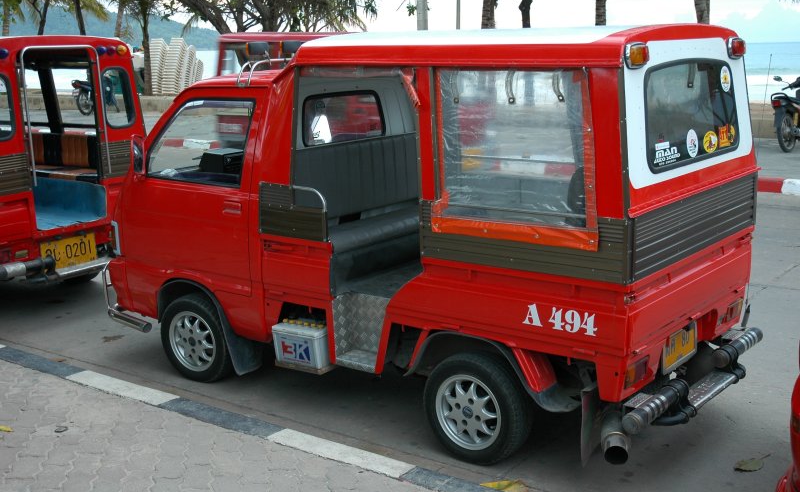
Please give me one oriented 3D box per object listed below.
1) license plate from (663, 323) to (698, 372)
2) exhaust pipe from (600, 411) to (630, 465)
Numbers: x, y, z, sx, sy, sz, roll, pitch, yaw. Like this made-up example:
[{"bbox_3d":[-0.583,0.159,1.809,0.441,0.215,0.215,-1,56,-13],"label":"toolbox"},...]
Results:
[{"bbox_3d":[1.211,0.445,4.123,0.015,0.155,0.370,8,15,36],"label":"license plate"},{"bbox_3d":[0.896,0.787,3.970,0.120,0.120,0.270,2,26,10],"label":"exhaust pipe"}]

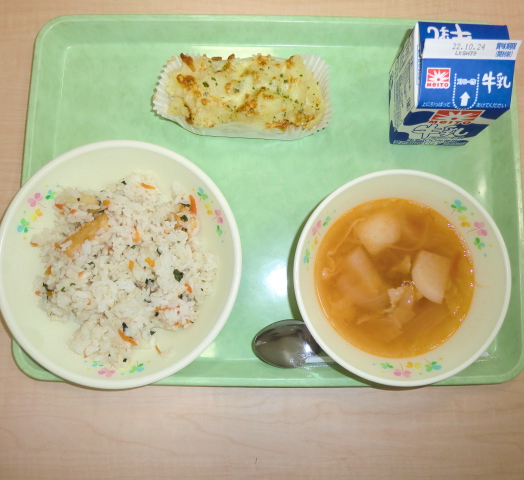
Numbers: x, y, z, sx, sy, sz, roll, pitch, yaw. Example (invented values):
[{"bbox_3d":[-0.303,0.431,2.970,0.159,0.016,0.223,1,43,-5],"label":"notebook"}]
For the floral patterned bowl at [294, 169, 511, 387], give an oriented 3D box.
[{"bbox_3d":[0.087,0.025,0.326,0.134,0.057,0.134,0,83,1],"label":"floral patterned bowl"}]

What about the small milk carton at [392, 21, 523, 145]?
[{"bbox_3d":[0.126,-0.107,0.325,0.058,0.091,0.058,1,83,1],"label":"small milk carton"}]

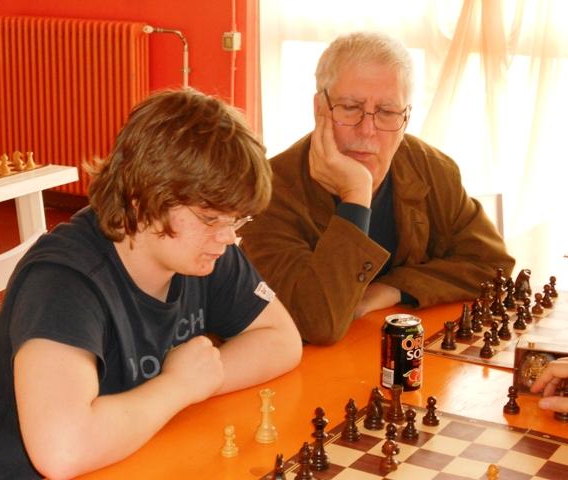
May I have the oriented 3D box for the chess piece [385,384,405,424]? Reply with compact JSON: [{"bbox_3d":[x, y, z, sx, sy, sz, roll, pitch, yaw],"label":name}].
[{"bbox_3d":[0.163,0.239,1.755,0.027,0.048,0.027,0,14,0],"label":"chess piece"}]

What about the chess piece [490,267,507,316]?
[{"bbox_3d":[0.405,0.097,2.264,0.030,0.089,0.030,9,17,29],"label":"chess piece"}]

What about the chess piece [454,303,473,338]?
[{"bbox_3d":[0.319,0.142,2.116,0.028,0.058,0.028,3,15,11],"label":"chess piece"}]

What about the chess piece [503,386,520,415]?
[{"bbox_3d":[0.339,0.237,1.781,0.025,0.043,0.025,9,16,29],"label":"chess piece"}]

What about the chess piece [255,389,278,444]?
[{"bbox_3d":[-0.024,0.245,1.669,0.031,0.074,0.031,1,14,0],"label":"chess piece"}]

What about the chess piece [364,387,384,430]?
[{"bbox_3d":[0.133,0.243,1.753,0.031,0.060,0.031,9,17,29],"label":"chess piece"}]

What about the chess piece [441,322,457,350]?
[{"bbox_3d":[0.283,0.163,2.056,0.024,0.045,0.024,0,14,0],"label":"chess piece"}]

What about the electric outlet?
[{"bbox_3d":[-0.236,-0.907,5.500,0.065,0.080,0.050,9,17,30],"label":"electric outlet"}]

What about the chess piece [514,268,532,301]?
[{"bbox_3d":[0.472,0.086,2.366,0.032,0.060,0.032,3,15,11],"label":"chess piece"}]

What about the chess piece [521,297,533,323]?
[{"bbox_3d":[0.446,0.129,2.195,0.022,0.045,0.022,0,14,0],"label":"chess piece"}]

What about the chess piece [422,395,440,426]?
[{"bbox_3d":[0.214,0.247,1.741,0.024,0.040,0.024,0,14,0],"label":"chess piece"}]

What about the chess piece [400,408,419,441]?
[{"bbox_3d":[0.182,0.261,1.718,0.024,0.043,0.024,9,17,29],"label":"chess piece"}]

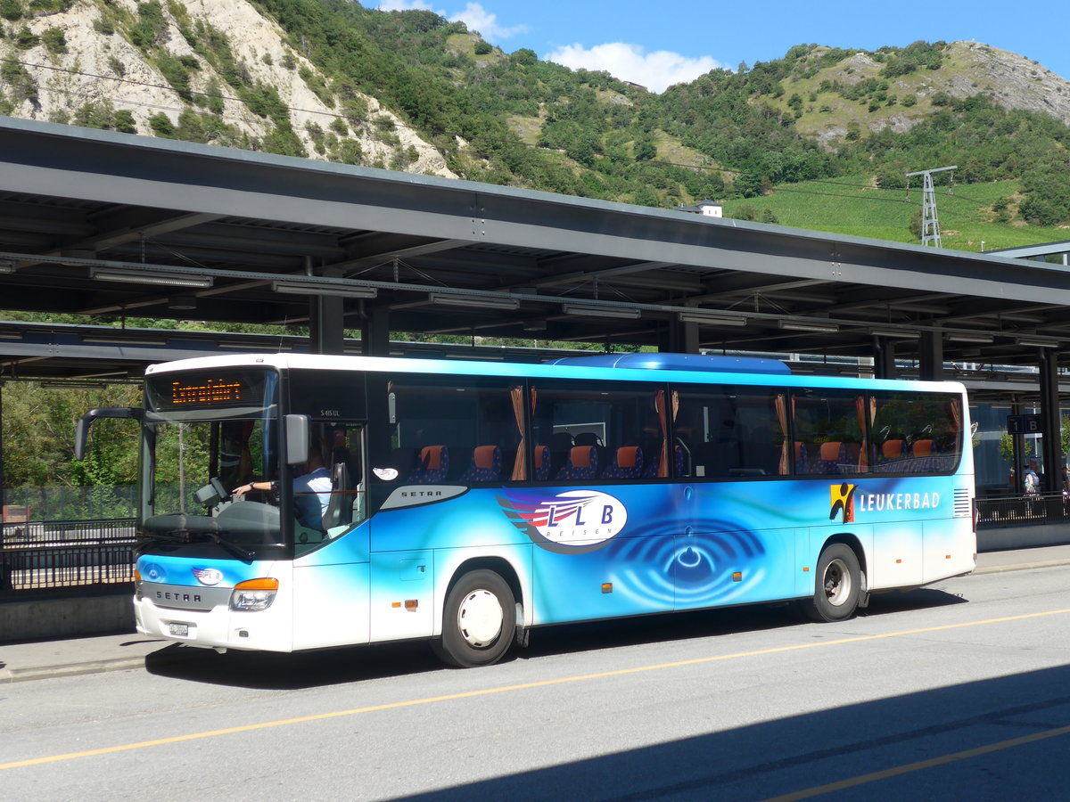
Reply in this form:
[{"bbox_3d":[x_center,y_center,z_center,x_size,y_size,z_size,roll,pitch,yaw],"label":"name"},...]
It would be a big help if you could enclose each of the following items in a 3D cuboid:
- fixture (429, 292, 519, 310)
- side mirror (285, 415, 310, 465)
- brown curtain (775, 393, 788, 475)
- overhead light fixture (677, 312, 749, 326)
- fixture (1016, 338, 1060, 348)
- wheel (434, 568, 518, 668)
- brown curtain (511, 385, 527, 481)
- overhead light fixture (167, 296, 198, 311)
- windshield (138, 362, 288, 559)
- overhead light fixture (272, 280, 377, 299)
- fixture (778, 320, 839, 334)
[{"bbox_3d":[-0.815,-1.345,23.046,1.545,0.135,0.110,1,-2,-44],"label":"fixture"},{"bbox_3d":[-2.187,0.357,15.645,0.230,0.475,0.120,-2,-3,31],"label":"side mirror"},{"bbox_3d":[3.013,0.398,20.777,0.157,0.998,0.090,1,-2,-44],"label":"brown curtain"},{"bbox_3d":[2.772,-1.271,26.535,1.545,0.135,0.110,1,-2,-44],"label":"overhead light fixture"},{"bbox_3d":[9.923,-1.149,33.492,1.545,0.135,0.110,1,-2,-44],"label":"fixture"},{"bbox_3d":[-0.666,2.195,17.188,1.000,1.000,0.300,1,-2,-44],"label":"wheel"},{"bbox_3d":[-0.175,0.341,18.052,0.220,0.990,0.080,1,-3,-44],"label":"brown curtain"},{"bbox_3d":[-5.333,-1.488,25.742,0.410,0.190,0.410,-1,-2,0],"label":"overhead light fixture"},{"bbox_3d":[-3.306,0.634,16.601,0.420,1.810,2.400,1,-3,-44],"label":"windshield"},{"bbox_3d":[-2.636,-1.399,21.339,1.540,0.130,0.120,1,-3,-44],"label":"overhead light fixture"},{"bbox_3d":[4.573,-1.240,28.305,1.540,0.130,0.120,1,-3,-44],"label":"fixture"}]

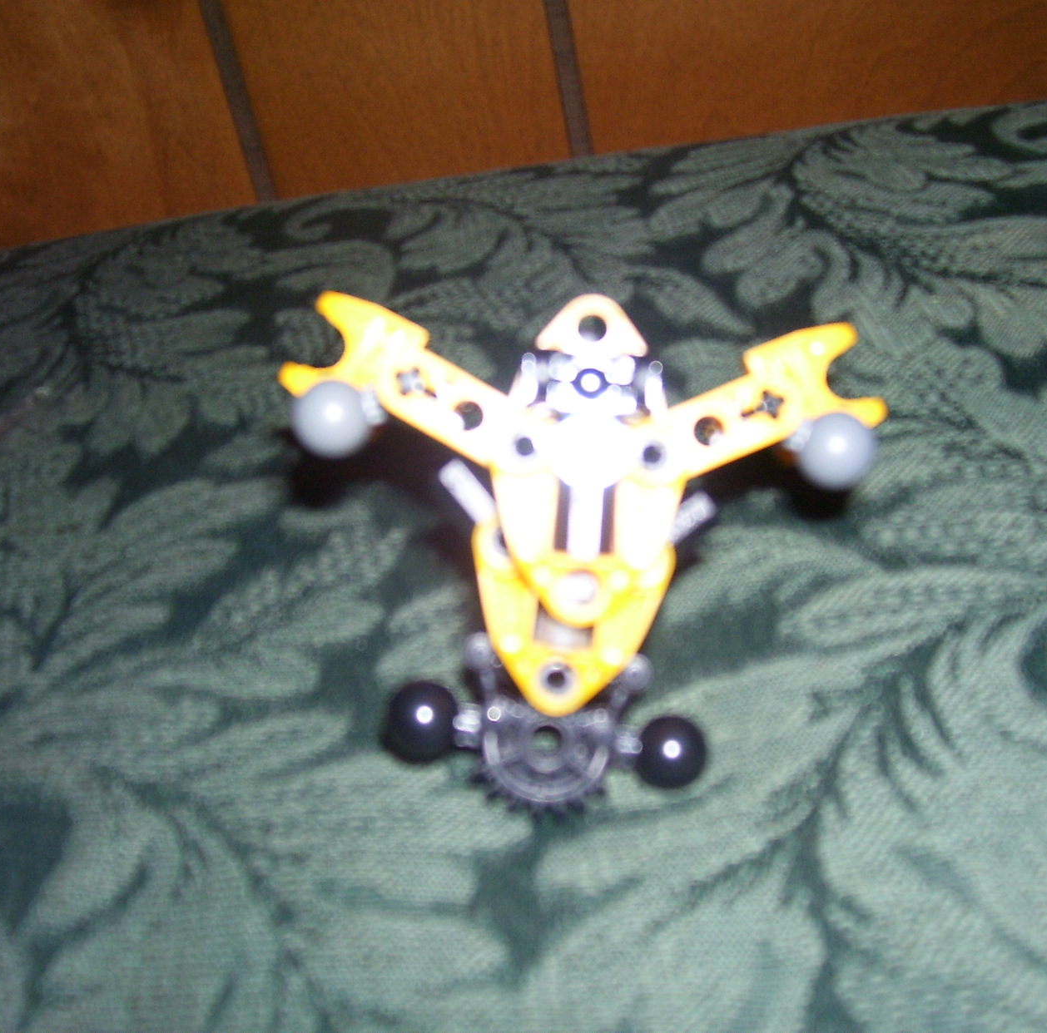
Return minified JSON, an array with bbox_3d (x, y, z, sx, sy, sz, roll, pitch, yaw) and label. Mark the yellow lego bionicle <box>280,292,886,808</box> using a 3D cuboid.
[{"bbox_3d":[0.005,0.006,0.185,0.077,0.072,0.046,5,7,-1],"label":"yellow lego bionicle"}]

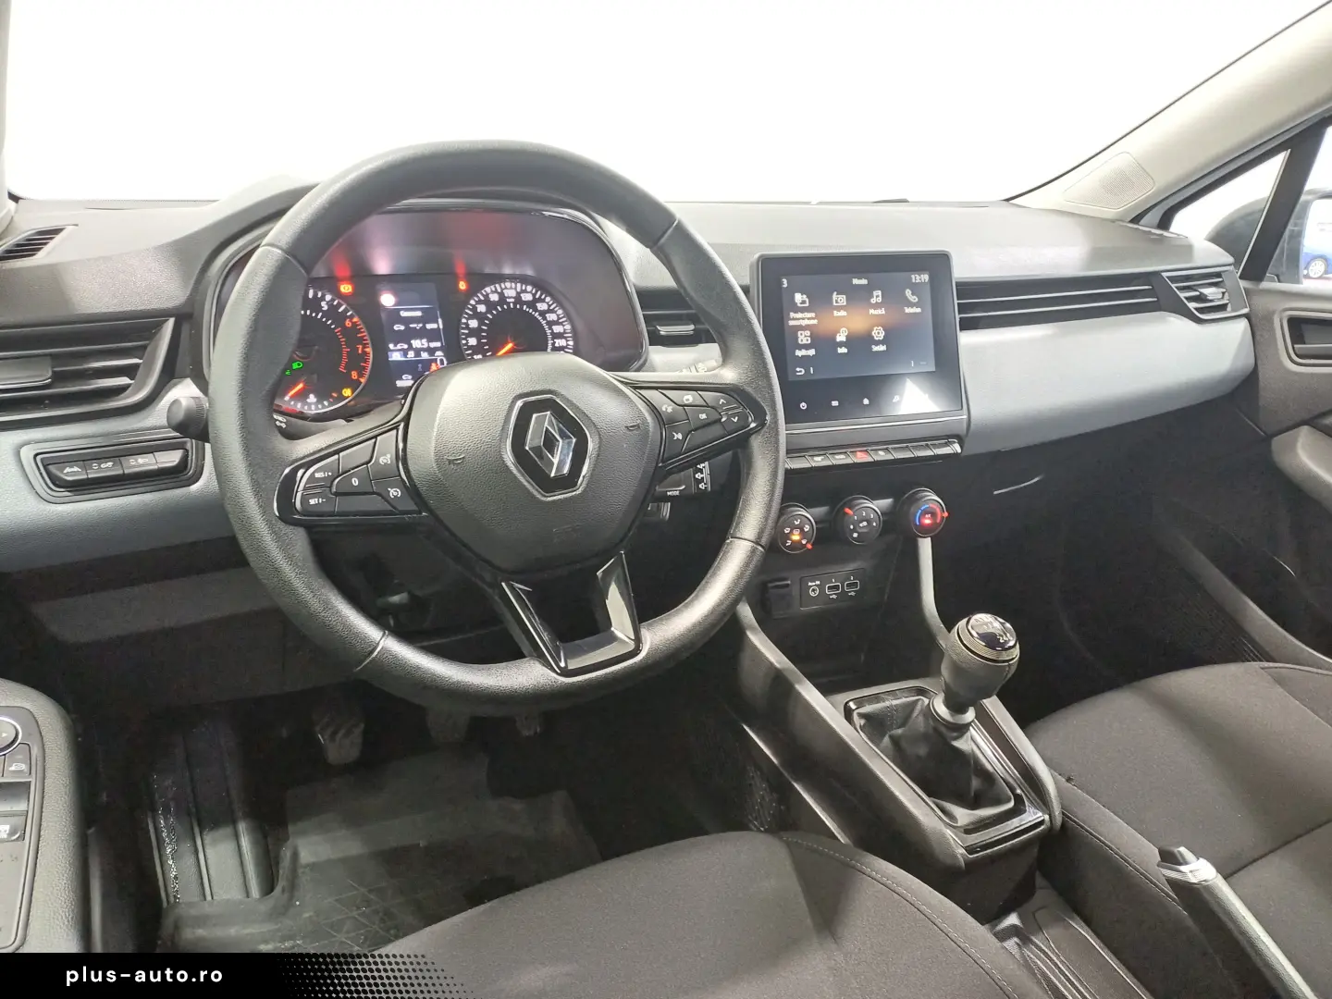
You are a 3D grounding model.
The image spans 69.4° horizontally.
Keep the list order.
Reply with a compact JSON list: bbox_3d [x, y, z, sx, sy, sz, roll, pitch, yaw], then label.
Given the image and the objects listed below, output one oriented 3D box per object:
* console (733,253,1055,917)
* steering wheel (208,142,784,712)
[{"bbox_3d":[0.206,0.065,0.835,0.250,0.540,0.340,-6,18,-20],"label":"console"},{"bbox_3d":[-0.093,-0.048,0.629,0.367,0.362,0.095,-12,-4,-24],"label":"steering wheel"}]

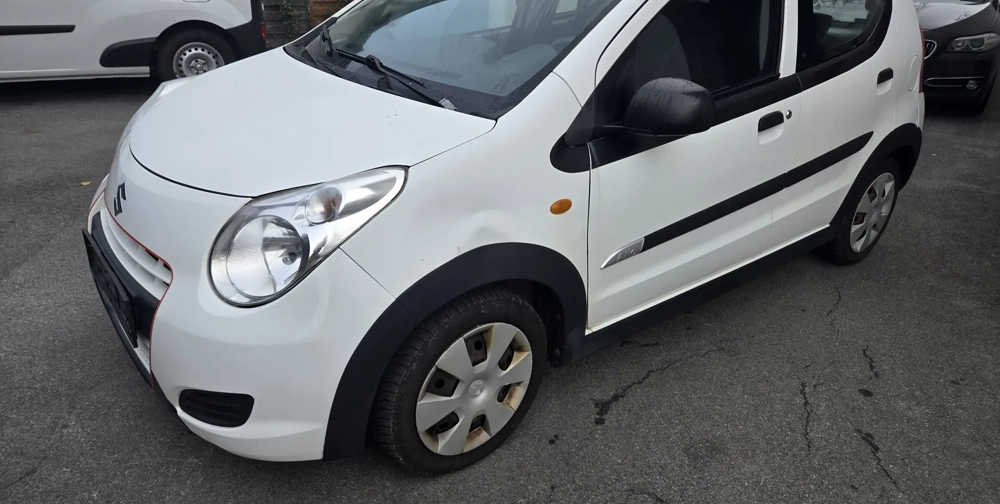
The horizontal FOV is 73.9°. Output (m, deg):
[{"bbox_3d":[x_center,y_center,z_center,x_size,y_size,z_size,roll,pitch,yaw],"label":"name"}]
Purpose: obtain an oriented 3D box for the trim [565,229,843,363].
[{"bbox_3d":[0.817,0.126,2.482,1.580,0.115,0.070,-17,31,-35],"label":"trim"}]

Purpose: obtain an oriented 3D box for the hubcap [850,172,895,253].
[{"bbox_3d":[1.785,-0.185,3.184,0.395,0.395,0.050,-17,31,-35],"label":"hubcap"}]

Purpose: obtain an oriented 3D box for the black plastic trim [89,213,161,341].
[{"bbox_3d":[-1.064,0.046,1.866,0.085,0.120,0.730,-17,31,-35],"label":"black plastic trim"}]

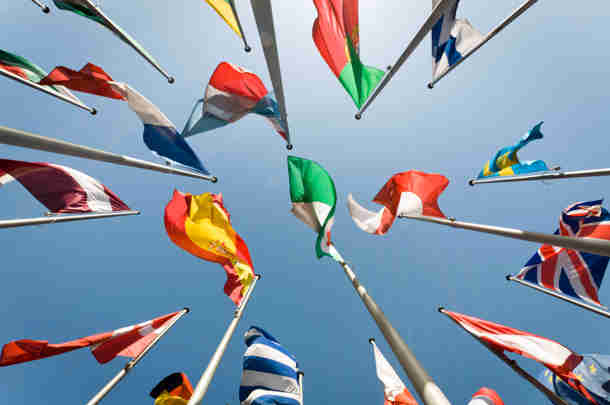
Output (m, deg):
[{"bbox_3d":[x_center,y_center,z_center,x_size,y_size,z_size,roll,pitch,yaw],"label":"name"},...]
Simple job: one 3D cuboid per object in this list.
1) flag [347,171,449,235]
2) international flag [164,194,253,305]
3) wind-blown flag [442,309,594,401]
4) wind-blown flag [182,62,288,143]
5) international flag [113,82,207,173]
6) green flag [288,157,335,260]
[{"bbox_3d":[1.331,-0.005,4.091,1.300,1.550,0.650,18,-90,-2],"label":"flag"},{"bbox_3d":[-1.138,0.598,3.877,0.600,1.800,1.700,-20,-89,-1],"label":"international flag"},{"bbox_3d":[2.715,1.874,3.856,0.450,2.100,0.800,0,-89,-2],"label":"wind-blown flag"},{"bbox_3d":[-0.868,-1.279,4.010,1.350,1.600,0.650,30,-90,-2],"label":"wind-blown flag"},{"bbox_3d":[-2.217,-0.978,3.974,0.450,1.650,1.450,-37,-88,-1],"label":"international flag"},{"bbox_3d":[0.135,0.122,3.958,0.550,1.700,1.450,-30,-89,-1],"label":"green flag"}]

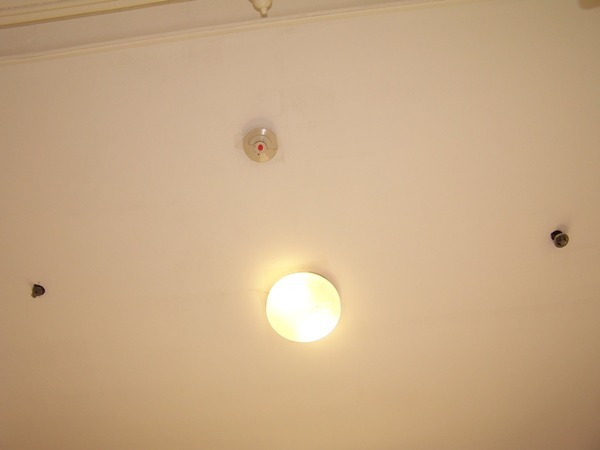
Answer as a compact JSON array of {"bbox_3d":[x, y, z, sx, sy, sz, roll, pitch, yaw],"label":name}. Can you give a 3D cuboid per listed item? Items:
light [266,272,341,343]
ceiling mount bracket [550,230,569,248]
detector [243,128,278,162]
[{"bbox_3d":[0.012,0.293,2.262,0.255,0.095,0.255,0,-68,1],"label":"light"},{"bbox_3d":[0.855,0.046,2.171,0.051,0.046,0.051,-7,-68,4],"label":"ceiling mount bracket"},{"bbox_3d":[-0.124,-0.246,2.075,0.111,0.038,0.111,0,-68,1],"label":"detector"}]

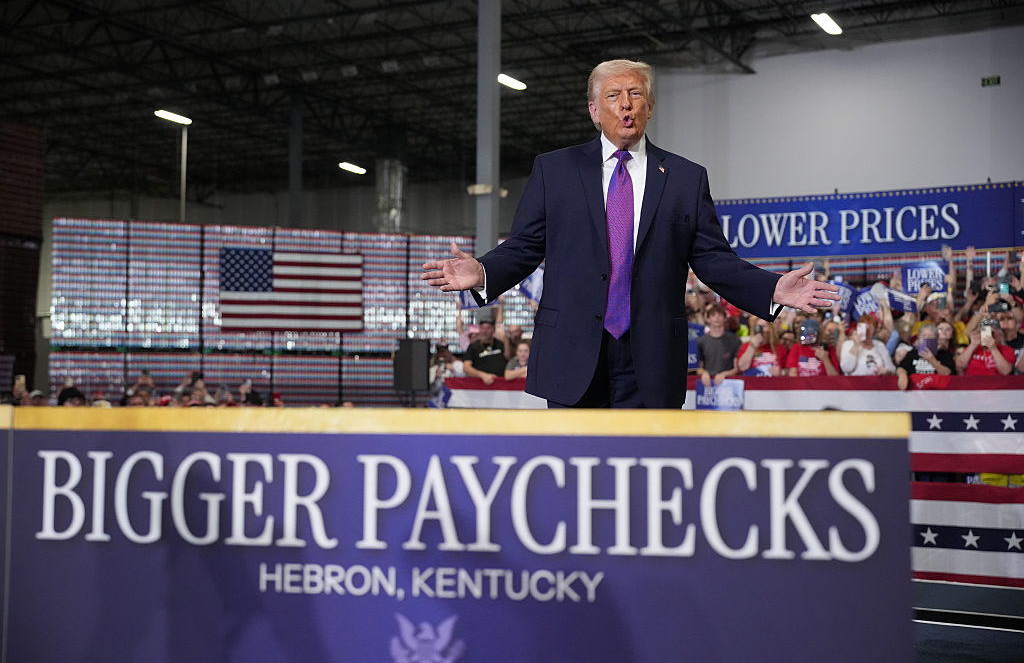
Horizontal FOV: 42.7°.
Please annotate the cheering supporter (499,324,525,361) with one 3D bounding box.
[{"bbox_3d":[0.010,0.760,14.762,0.500,1.680,0.360,-1,-3,25],"label":"cheering supporter"}]

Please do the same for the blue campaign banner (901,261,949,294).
[{"bbox_3d":[4.045,-0.528,12.800,0.460,0.315,0.020,-1,-3,19],"label":"blue campaign banner"}]

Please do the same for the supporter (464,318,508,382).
[{"bbox_3d":[-0.293,0.642,14.060,0.540,1.760,0.420,0,-3,13],"label":"supporter"}]

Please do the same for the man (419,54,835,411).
[{"bbox_3d":[0.341,0.165,3.757,1.180,1.900,0.500,0,-3,6],"label":"man"}]

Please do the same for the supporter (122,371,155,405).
[{"bbox_3d":[-5.127,1.517,17.956,0.480,1.950,0.450,1,-3,-19],"label":"supporter"}]

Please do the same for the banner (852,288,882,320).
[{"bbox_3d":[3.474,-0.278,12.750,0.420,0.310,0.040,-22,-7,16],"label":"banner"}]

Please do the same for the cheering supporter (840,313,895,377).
[{"bbox_3d":[3.299,0.666,12.163,0.560,1.650,0.430,0,-3,18],"label":"cheering supporter"}]

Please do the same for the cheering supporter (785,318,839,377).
[{"bbox_3d":[2.790,0.703,12.163,0.510,1.640,0.450,-1,-3,20],"label":"cheering supporter"}]

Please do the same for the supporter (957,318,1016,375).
[{"bbox_3d":[4.213,0.708,11.613,0.520,1.640,0.450,-1,-3,20],"label":"supporter"}]

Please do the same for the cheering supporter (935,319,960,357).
[{"bbox_3d":[4.054,0.702,12.164,0.460,1.610,0.330,0,-3,13],"label":"cheering supporter"}]

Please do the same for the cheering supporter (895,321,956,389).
[{"bbox_3d":[3.711,0.733,11.713,0.530,1.620,0.480,-1,-3,19],"label":"cheering supporter"}]

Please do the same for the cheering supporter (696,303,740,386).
[{"bbox_3d":[2.013,0.610,12.760,0.500,1.770,0.400,0,-3,16],"label":"cheering supporter"}]

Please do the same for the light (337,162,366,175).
[{"bbox_3d":[-5.120,-5.232,42.000,0.350,0.120,1.250,-1,-3,28],"label":"light"}]

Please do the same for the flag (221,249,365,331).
[{"bbox_3d":[-4.655,-0.862,27.500,3.000,1.780,0.040,1,-3,-20],"label":"flag"}]

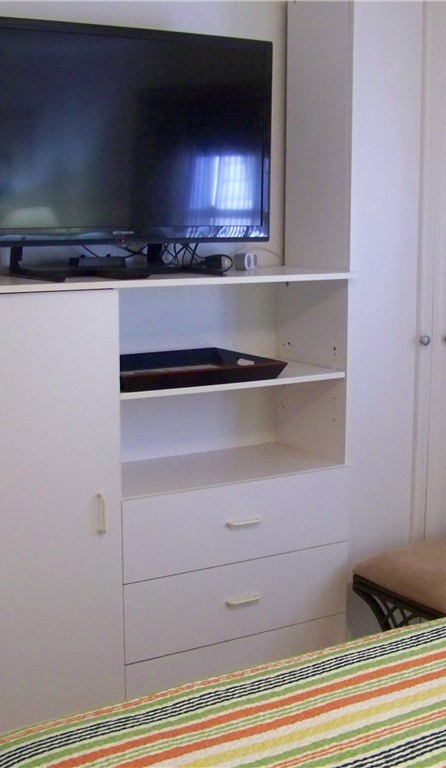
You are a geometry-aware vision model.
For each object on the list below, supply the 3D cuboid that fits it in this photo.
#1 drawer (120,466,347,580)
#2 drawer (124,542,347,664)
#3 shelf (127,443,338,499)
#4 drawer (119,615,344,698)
[{"bbox_3d":[-0.027,0.312,2.678,0.631,0.196,0.333,-6,10,-30],"label":"drawer"},{"bbox_3d":[-0.026,0.504,2.709,0.631,0.192,0.333,-6,10,-30],"label":"drawer"},{"bbox_3d":[-0.038,0.218,2.671,0.619,0.019,0.320,-6,10,-30],"label":"shelf"},{"bbox_3d":[-0.025,0.693,2.739,0.631,0.192,0.333,-6,10,-30],"label":"drawer"}]

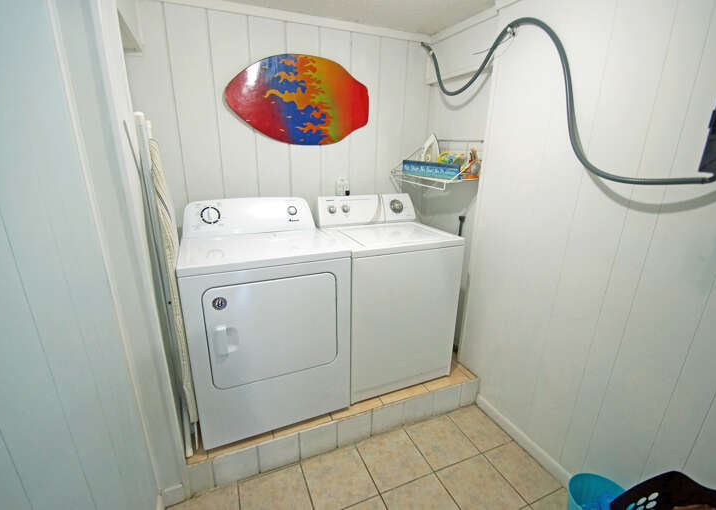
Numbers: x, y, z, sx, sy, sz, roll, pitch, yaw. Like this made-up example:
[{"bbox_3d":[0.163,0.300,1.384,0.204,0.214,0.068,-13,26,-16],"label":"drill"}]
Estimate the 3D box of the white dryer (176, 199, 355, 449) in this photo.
[{"bbox_3d":[-0.504,0.273,1.795,0.737,1.104,0.702,-6,17,-21],"label":"white dryer"}]

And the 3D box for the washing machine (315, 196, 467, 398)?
[{"bbox_3d":[0.155,0.200,2.071,0.687,1.104,0.665,-6,17,-22],"label":"washing machine"}]

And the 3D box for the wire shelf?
[{"bbox_3d":[0.510,-0.589,2.048,0.330,0.280,0.540,-7,18,-26],"label":"wire shelf"}]

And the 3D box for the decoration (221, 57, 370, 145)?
[{"bbox_3d":[-0.334,-0.941,1.957,0.889,0.502,0.042,-6,17,-21],"label":"decoration"}]

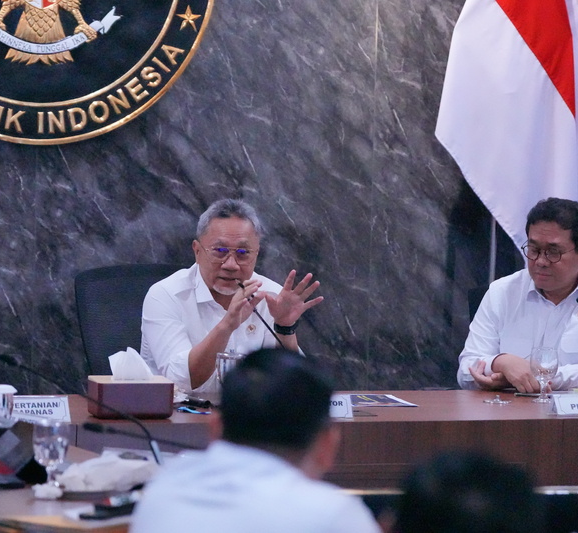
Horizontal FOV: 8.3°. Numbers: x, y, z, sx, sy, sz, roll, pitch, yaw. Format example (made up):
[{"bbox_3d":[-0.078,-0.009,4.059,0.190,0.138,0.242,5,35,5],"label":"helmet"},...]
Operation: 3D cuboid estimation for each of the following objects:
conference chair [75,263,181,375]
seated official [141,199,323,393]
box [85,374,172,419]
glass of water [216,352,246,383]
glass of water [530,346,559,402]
[{"bbox_3d":[-0.268,0.514,10.709,0.620,1.030,0.640,0,5,-16],"label":"conference chair"},{"bbox_3d":[-0.191,0.428,10.460,0.540,1.250,0.820,0,5,-14],"label":"seated official"},{"bbox_3d":[-0.383,0.317,9.751,0.192,0.087,0.140,0,5,-12],"label":"box"},{"bbox_3d":[-0.143,0.280,10.023,0.075,0.125,0.075,1,5,0],"label":"glass of water"},{"bbox_3d":[0.652,0.273,10.229,0.071,0.143,0.071,1,5,0],"label":"glass of water"}]

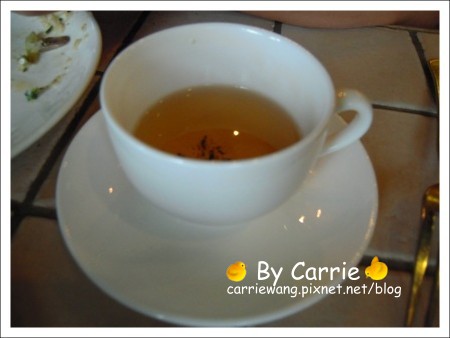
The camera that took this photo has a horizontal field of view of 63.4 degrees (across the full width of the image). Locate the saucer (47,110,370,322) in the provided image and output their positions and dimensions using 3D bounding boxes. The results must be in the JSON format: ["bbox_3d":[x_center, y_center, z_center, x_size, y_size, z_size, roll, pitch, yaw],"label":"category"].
[{"bbox_3d":[-0.004,0.004,0.187,0.154,0.020,0.154,1,49,-1],"label":"saucer"}]

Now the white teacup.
[{"bbox_3d":[0.008,-0.015,0.166,0.111,0.061,0.089,-2,50,-4],"label":"white teacup"}]

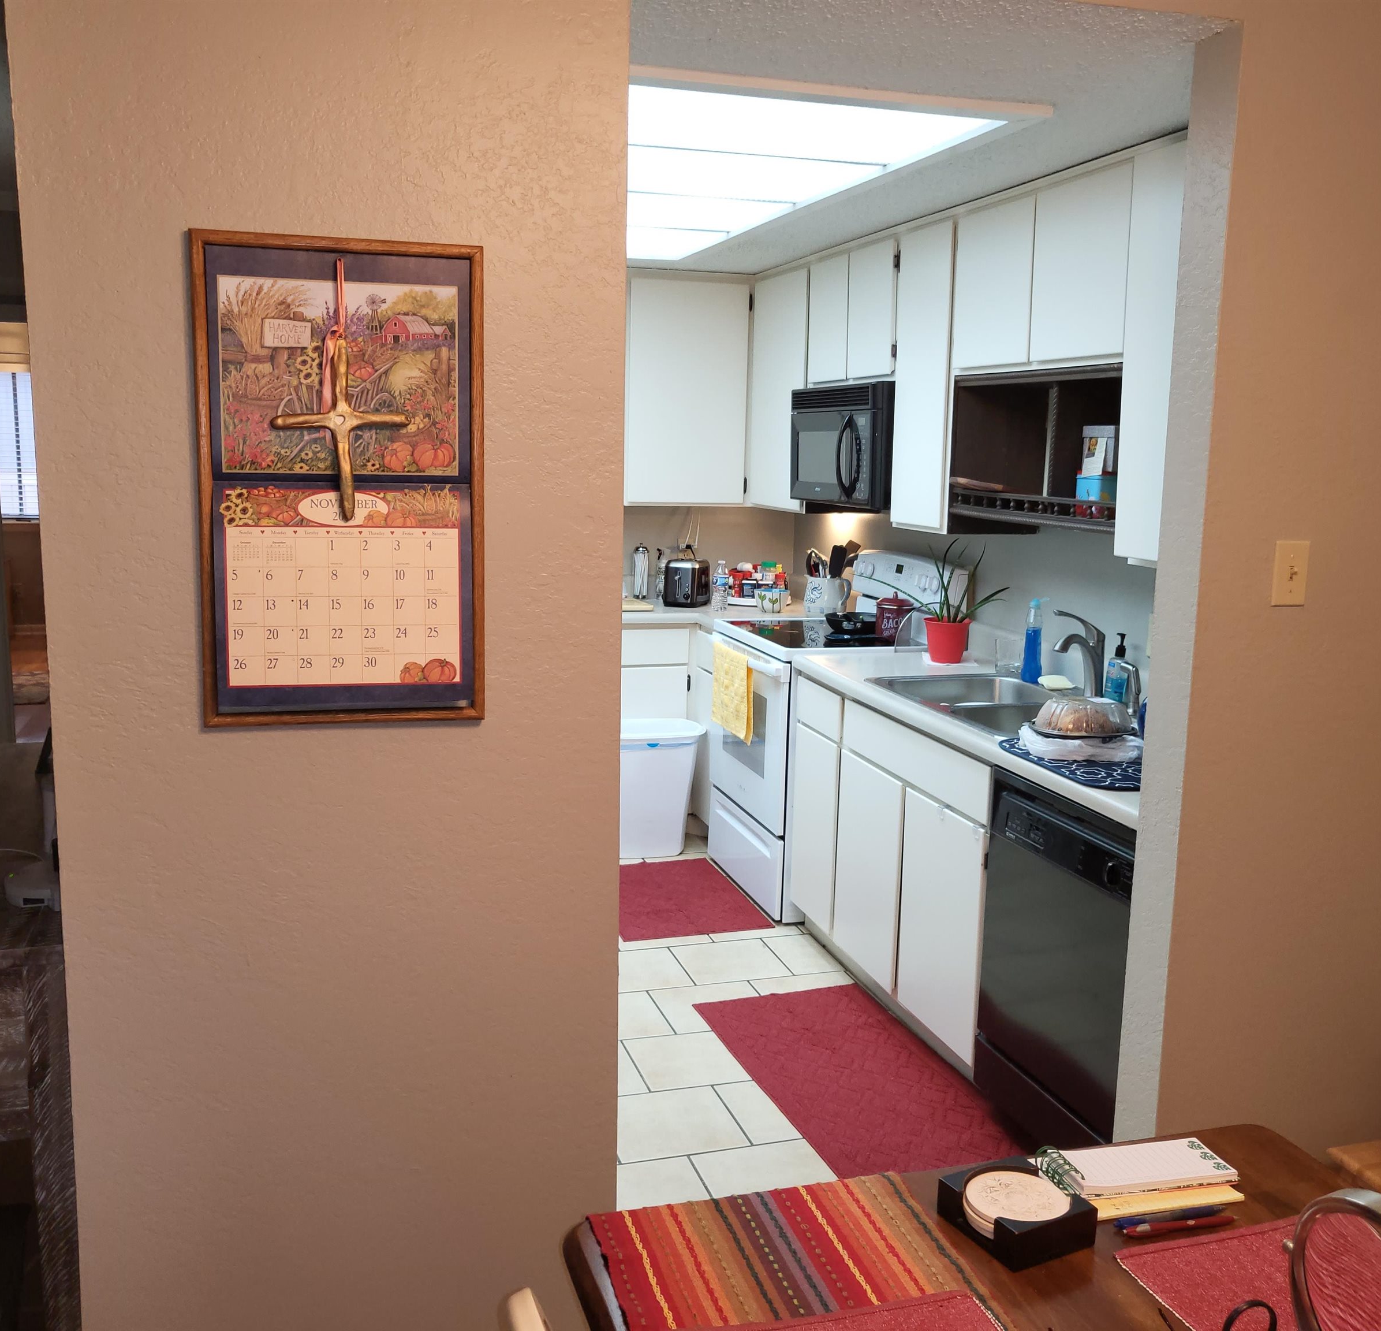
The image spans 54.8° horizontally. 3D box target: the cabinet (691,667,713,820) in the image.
[{"bbox_3d":[0.342,0.323,5.269,0.590,0.600,0.335,-2,10,-17],"label":"cabinet"}]

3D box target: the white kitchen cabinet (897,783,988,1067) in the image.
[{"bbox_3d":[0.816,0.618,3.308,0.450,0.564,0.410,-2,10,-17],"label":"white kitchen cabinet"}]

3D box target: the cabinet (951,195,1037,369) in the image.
[{"bbox_3d":[0.952,-1.008,3.593,0.329,0.420,0.415,-2,10,-17],"label":"cabinet"}]

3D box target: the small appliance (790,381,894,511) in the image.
[{"bbox_3d":[0.636,-0.736,4.498,0.368,0.402,0.755,-2,10,-17],"label":"small appliance"}]

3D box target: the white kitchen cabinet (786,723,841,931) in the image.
[{"bbox_3d":[0.641,0.479,4.105,0.560,0.575,0.320,-2,10,-17],"label":"white kitchen cabinet"}]

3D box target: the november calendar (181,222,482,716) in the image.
[{"bbox_3d":[-0.463,-0.238,1.787,0.370,0.640,0.025,-2,10,-17],"label":"november calendar"}]

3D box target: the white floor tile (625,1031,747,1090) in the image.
[{"bbox_3d":[0.009,1.022,3.438,0.305,0.012,0.305,-2,10,-17],"label":"white floor tile"}]

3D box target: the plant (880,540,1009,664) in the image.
[{"bbox_3d":[0.810,-0.201,4.174,0.310,0.388,0.370,-2,10,-17],"label":"plant"}]

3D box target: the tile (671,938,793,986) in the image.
[{"bbox_3d":[0.121,0.912,4.083,0.305,0.012,0.305,-2,10,-17],"label":"tile"}]

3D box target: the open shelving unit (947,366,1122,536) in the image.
[{"bbox_3d":[0.993,-0.530,3.419,0.300,0.433,0.790,-2,10,-17],"label":"open shelving unit"}]

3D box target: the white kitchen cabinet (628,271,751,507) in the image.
[{"bbox_3d":[-0.049,-1.086,5.359,0.485,0.860,0.300,-2,10,-17],"label":"white kitchen cabinet"}]

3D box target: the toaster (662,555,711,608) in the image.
[{"bbox_3d":[-0.008,-0.329,5.348,0.142,0.180,0.225,4,10,18],"label":"toaster"}]

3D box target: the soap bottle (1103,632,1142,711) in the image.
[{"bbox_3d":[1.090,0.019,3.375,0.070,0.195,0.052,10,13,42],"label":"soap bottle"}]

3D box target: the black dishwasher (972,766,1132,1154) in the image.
[{"bbox_3d":[1.035,0.676,2.847,0.585,0.850,0.612,-2,10,-17],"label":"black dishwasher"}]

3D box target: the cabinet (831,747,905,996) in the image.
[{"bbox_3d":[0.776,0.563,3.854,0.590,0.590,0.410,-2,10,-17],"label":"cabinet"}]

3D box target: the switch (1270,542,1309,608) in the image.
[{"bbox_3d":[1.035,-0.156,2.286,0.071,0.115,0.014,-2,10,-17],"label":"switch"}]

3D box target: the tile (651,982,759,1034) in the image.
[{"bbox_3d":[0.066,0.967,3.759,0.305,0.012,0.305,-2,10,-17],"label":"tile"}]

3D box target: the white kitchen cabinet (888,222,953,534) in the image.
[{"bbox_3d":[0.834,-0.848,4.003,0.329,0.875,0.355,-2,10,-17],"label":"white kitchen cabinet"}]

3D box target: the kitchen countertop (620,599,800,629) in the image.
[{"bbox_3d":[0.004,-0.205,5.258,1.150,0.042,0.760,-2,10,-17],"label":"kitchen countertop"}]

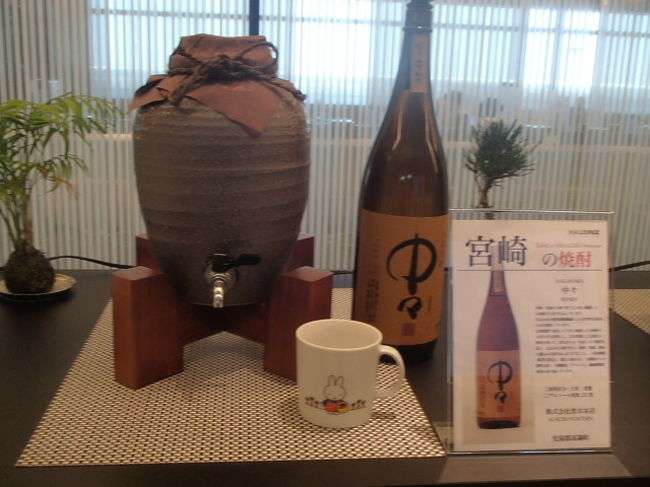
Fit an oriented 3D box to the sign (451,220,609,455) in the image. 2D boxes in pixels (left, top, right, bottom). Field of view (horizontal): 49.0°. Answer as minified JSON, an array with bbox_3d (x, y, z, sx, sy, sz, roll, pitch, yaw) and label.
[{"bbox_3d":[0.186,0.082,0.643,0.152,0.213,0.015,1,-2,-7],"label":"sign"}]

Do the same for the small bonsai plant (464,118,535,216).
[{"bbox_3d":[0.273,-0.057,1.119,0.116,0.265,0.112,1,13,-7],"label":"small bonsai plant"}]

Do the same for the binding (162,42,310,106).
[{"bbox_3d":[-0.096,-0.185,0.770,0.150,0.068,0.130,1,13,-7],"label":"binding"}]

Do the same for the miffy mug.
[{"bbox_3d":[0.025,0.127,0.691,0.106,0.082,0.083,2,13,0],"label":"miffy mug"}]

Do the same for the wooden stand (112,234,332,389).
[{"bbox_3d":[-0.117,0.069,0.839,0.227,0.117,0.227,1,13,-7],"label":"wooden stand"}]

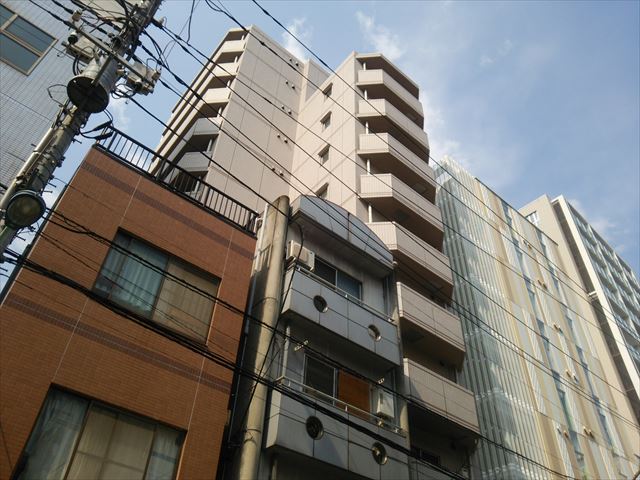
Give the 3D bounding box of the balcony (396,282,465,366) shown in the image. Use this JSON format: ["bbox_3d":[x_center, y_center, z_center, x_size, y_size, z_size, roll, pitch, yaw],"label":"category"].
[{"bbox_3d":[3.442,2.834,18.766,4.765,1.490,0.955,31,-51,-25],"label":"balcony"}]

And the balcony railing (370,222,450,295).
[{"bbox_3d":[3.553,0.762,20.796,4.765,1.452,0.955,31,-51,-25],"label":"balcony railing"}]

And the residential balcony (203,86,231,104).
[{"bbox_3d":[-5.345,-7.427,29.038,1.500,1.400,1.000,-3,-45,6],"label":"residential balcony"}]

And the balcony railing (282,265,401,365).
[{"bbox_3d":[0.549,2.049,14.096,3.545,1.445,0.550,31,-51,-25],"label":"balcony railing"}]

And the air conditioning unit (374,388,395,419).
[{"bbox_3d":[1.553,4.007,13.347,0.465,0.617,0.283,31,-51,-25],"label":"air conditioning unit"}]

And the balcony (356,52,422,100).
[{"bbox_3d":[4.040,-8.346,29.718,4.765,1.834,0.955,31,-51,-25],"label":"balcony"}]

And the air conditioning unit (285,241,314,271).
[{"bbox_3d":[-0.519,0.474,14.494,0.748,0.583,0.293,31,-51,-25],"label":"air conditioning unit"}]

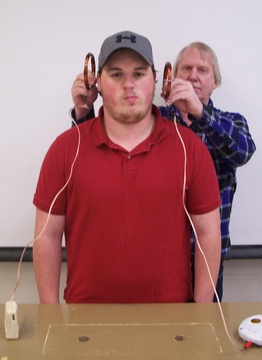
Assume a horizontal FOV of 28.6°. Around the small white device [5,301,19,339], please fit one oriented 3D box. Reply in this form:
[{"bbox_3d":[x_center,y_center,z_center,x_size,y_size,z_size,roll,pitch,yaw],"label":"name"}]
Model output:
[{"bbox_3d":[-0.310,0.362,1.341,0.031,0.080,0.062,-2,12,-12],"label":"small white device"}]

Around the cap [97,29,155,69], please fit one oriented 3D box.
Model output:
[{"bbox_3d":[-0.014,-0.383,1.550,0.172,0.138,0.265,0,11,0],"label":"cap"}]

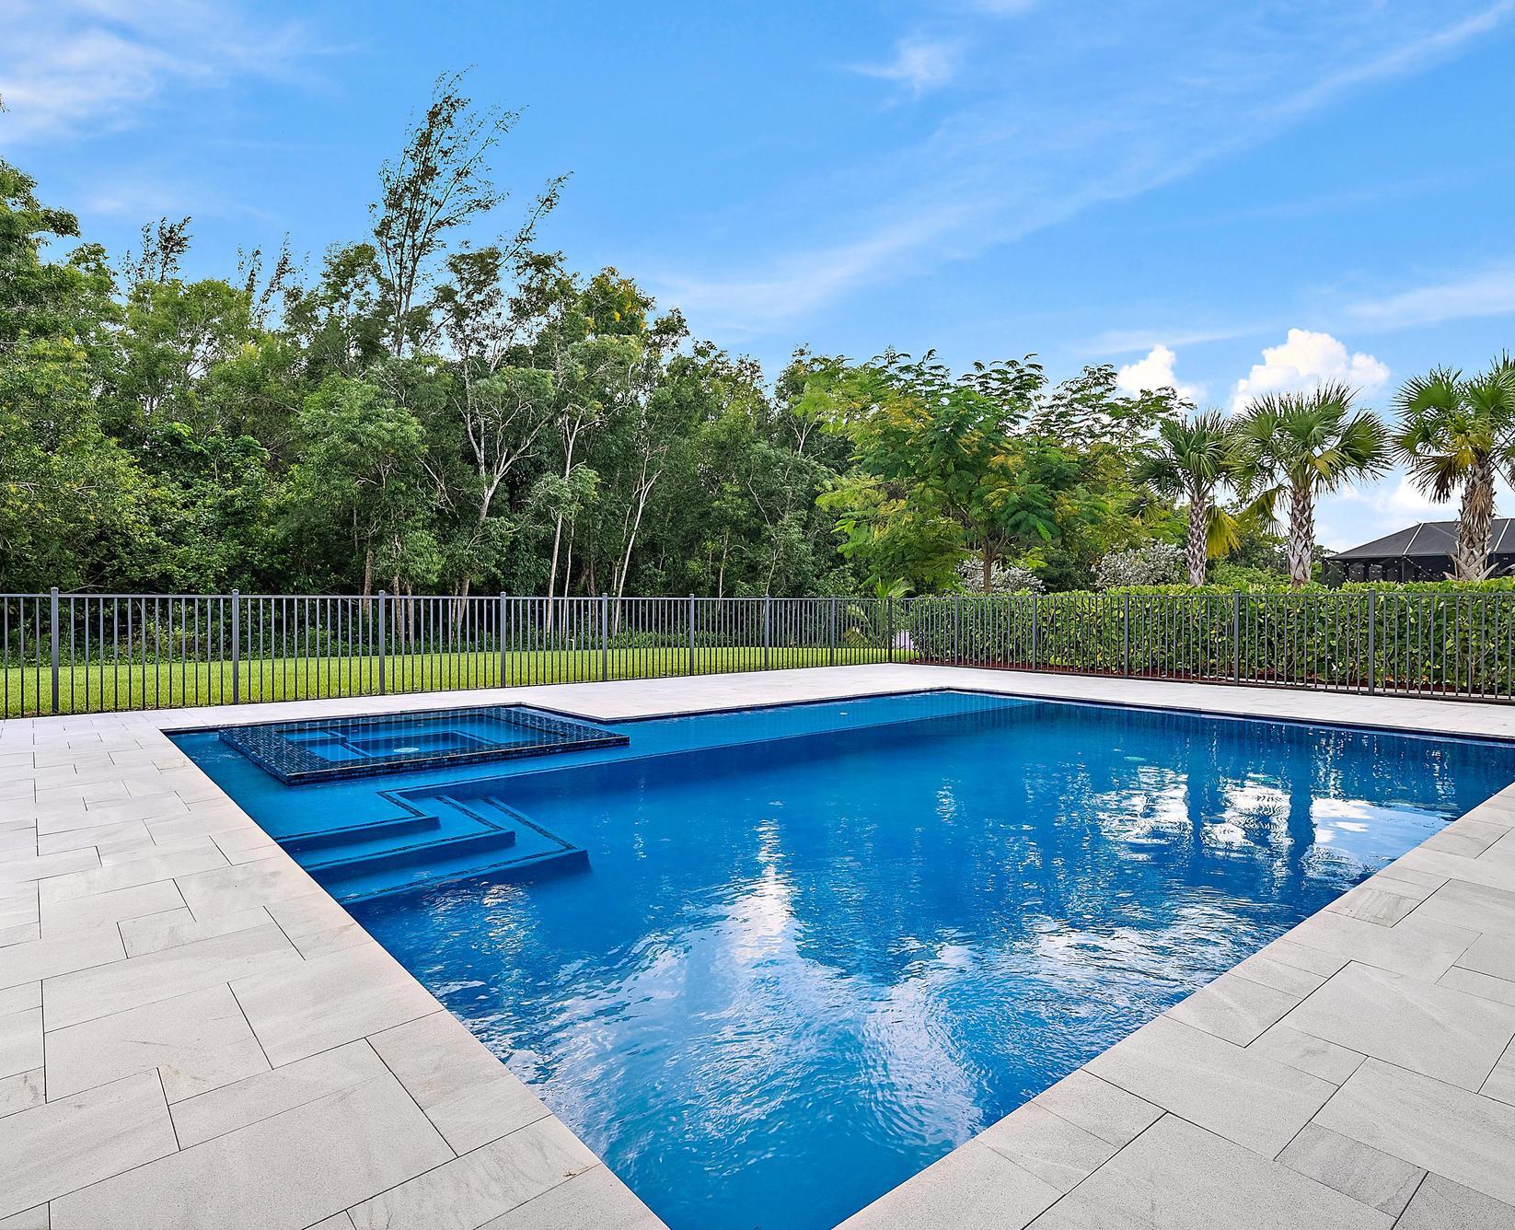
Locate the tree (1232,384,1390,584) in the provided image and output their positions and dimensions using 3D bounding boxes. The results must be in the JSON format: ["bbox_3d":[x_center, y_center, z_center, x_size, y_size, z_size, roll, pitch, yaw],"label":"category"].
[{"bbox_3d":[9.870,-1.600,15.700,2.450,5.100,2.450,0,1,32],"label":"tree"}]

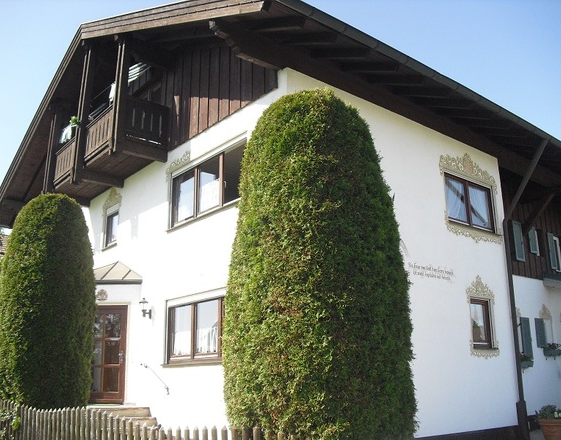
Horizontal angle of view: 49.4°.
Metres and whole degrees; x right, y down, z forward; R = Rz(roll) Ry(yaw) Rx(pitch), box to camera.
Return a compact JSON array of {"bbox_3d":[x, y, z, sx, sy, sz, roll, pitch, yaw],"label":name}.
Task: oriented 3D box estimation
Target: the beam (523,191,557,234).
[{"bbox_3d":[6.955,-0.238,16.371,0.130,0.140,1.330,13,-63,-38],"label":"beam"}]

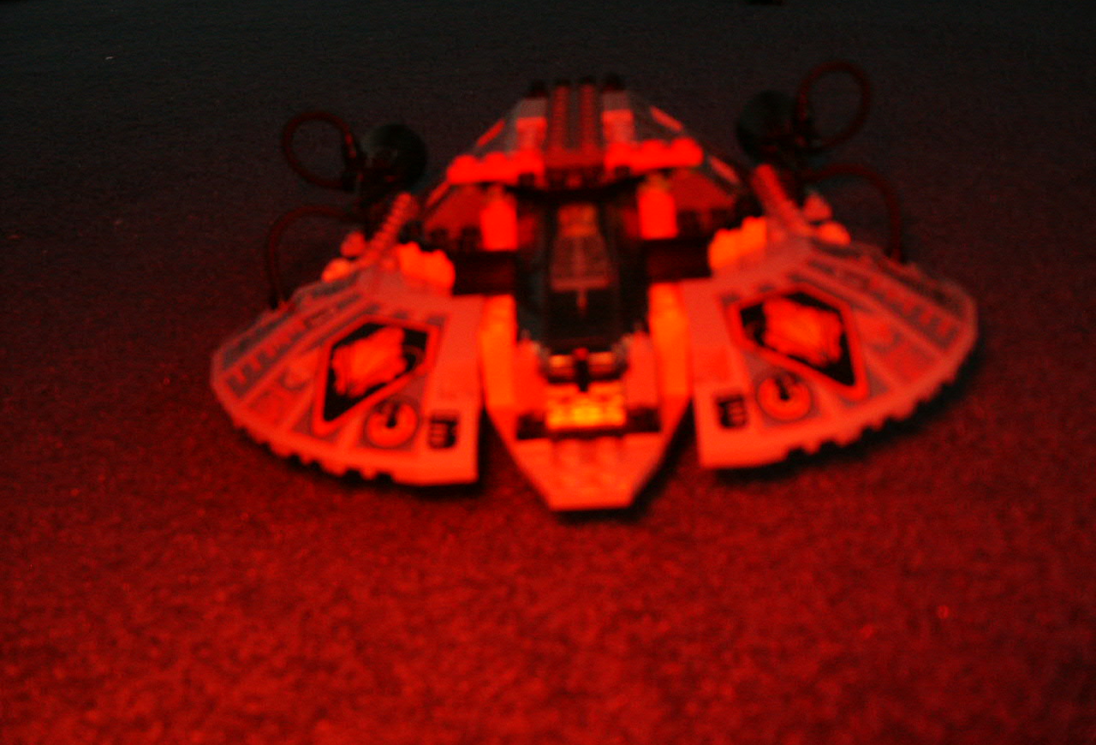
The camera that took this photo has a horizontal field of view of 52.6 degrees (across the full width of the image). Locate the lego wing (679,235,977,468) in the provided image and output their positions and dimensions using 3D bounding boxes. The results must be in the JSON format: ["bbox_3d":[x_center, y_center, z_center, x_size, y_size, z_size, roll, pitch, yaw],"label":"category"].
[{"bbox_3d":[0.072,-0.010,0.269,0.080,0.023,0.080,-4,27,3],"label":"lego wing"}]

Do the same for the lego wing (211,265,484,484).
[{"bbox_3d":[-0.054,-0.002,0.276,0.080,0.023,0.080,-4,27,3],"label":"lego wing"}]

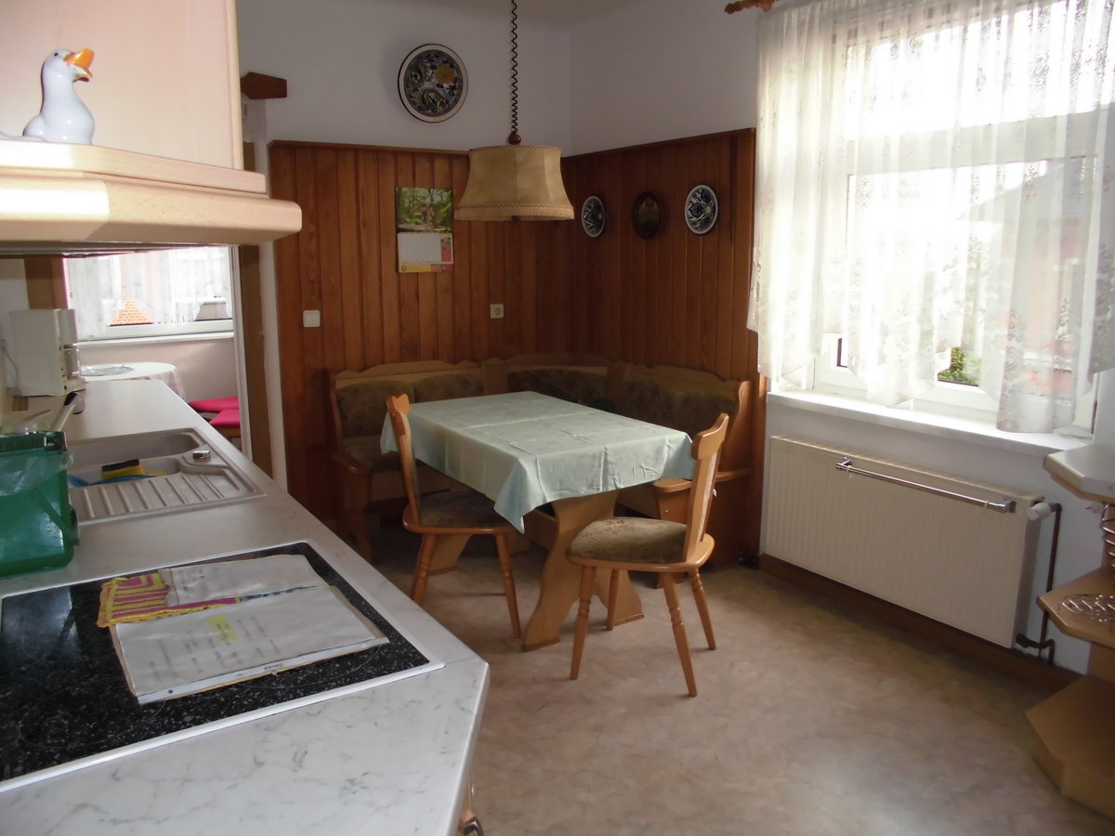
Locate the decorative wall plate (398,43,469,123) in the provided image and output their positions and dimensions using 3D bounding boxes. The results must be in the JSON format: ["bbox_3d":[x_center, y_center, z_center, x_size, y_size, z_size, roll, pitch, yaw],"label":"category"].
[{"bbox_3d":[-0.637,-1.725,4.317,0.380,0.380,0.040,-7,14,-32],"label":"decorative wall plate"}]

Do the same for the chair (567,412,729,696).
[{"bbox_3d":[0.308,0.432,2.870,0.470,0.880,0.420,4,12,19],"label":"chair"}]

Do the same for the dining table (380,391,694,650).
[{"bbox_3d":[-0.126,0.371,3.462,0.740,0.760,1.120,-7,14,-32],"label":"dining table"}]

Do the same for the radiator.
[{"bbox_3d":[1.245,0.425,3.202,0.100,0.520,1.100,-7,14,-32],"label":"radiator"}]

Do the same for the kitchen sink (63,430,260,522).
[{"bbox_3d":[-1.139,0.211,2.227,0.500,0.160,0.890,-7,14,-32],"label":"kitchen sink"}]

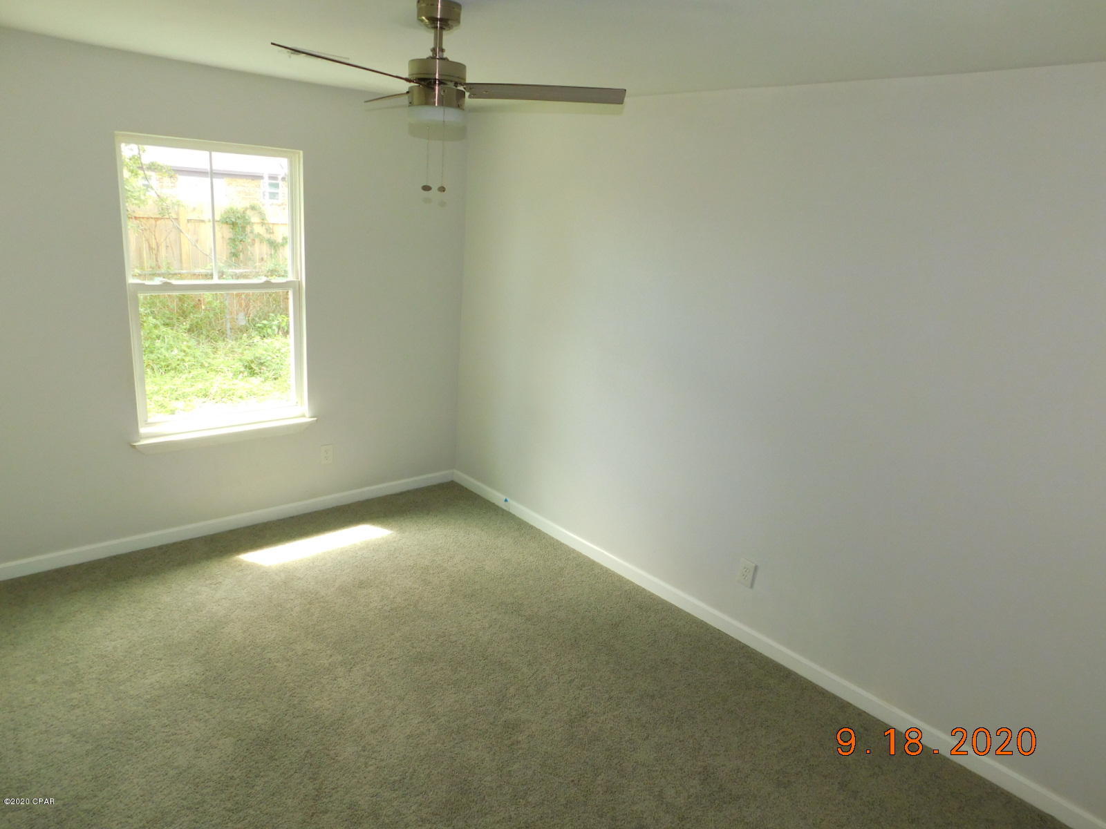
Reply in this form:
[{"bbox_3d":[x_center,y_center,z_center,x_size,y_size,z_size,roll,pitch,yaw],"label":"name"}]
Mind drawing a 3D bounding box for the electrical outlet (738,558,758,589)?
[{"bbox_3d":[0.887,0.731,3.370,0.009,0.118,0.074,-10,21,-41],"label":"electrical outlet"}]

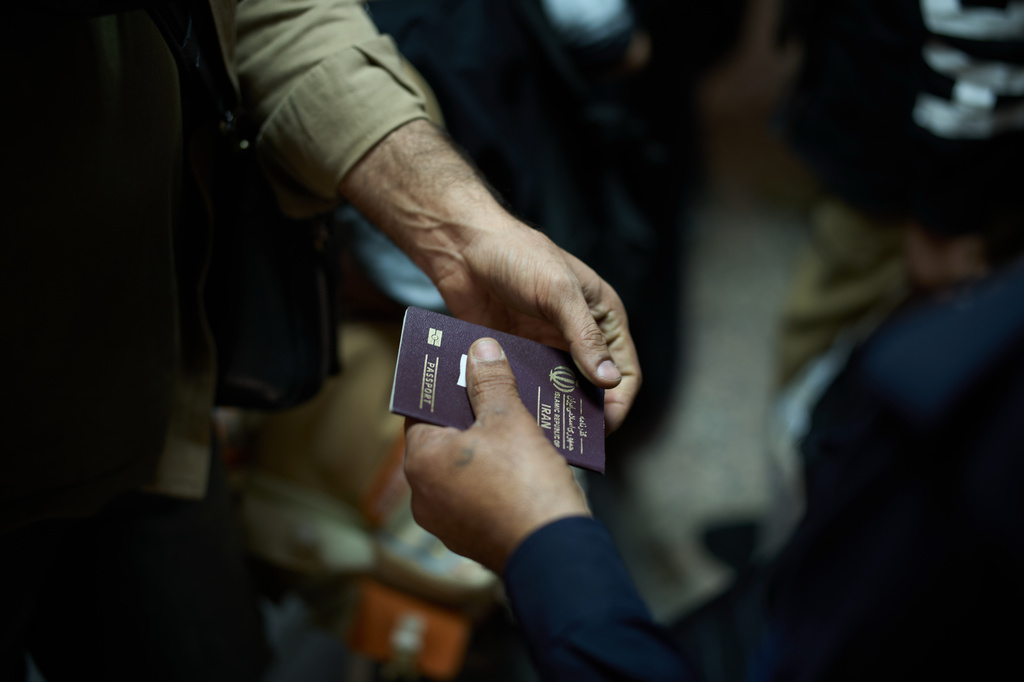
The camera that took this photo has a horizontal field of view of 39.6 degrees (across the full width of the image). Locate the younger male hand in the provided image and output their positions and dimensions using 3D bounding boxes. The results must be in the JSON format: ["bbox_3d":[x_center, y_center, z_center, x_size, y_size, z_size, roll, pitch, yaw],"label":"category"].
[{"bbox_3d":[0.004,0.068,0.816,0.118,0.125,0.098,27,42,22],"label":"younger male hand"}]

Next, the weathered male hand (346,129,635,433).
[{"bbox_3d":[-0.008,-0.045,0.892,0.087,0.097,0.235,-40,74,-22],"label":"weathered male hand"}]

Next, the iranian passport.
[{"bbox_3d":[-0.005,0.029,0.815,0.125,0.005,0.088,17,42,-11],"label":"iranian passport"}]

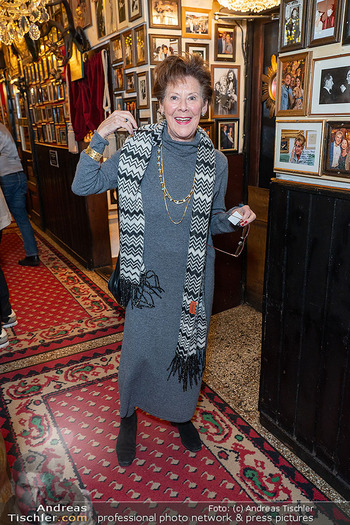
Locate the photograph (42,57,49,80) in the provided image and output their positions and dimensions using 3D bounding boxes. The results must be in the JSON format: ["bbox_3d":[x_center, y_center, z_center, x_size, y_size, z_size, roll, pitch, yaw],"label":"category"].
[{"bbox_3d":[-1.456,-2.186,4.783,0.022,0.231,0.197,-11,20,-27],"label":"photograph"}]

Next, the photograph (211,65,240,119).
[{"bbox_3d":[0.356,-1.206,2.995,0.238,0.344,0.022,-12,21,-27],"label":"photograph"}]

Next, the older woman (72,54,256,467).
[{"bbox_3d":[-0.048,0.077,1.709,0.680,1.650,0.410,-2,18,0],"label":"older woman"}]

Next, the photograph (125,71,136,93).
[{"bbox_3d":[-0.304,-1.257,2.961,0.022,0.127,0.162,-12,21,-27],"label":"photograph"}]

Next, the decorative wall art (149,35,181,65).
[{"bbox_3d":[-0.062,-1.357,2.704,0.225,0.173,0.022,-12,21,-27],"label":"decorative wall art"}]

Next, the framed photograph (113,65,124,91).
[{"bbox_3d":[-0.402,-1.329,3.059,0.019,0.161,0.197,-11,20,-27],"label":"framed photograph"}]

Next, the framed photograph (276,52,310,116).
[{"bbox_3d":[0.463,-0.684,1.647,0.022,0.221,0.156,-11,20,-27],"label":"framed photograph"}]

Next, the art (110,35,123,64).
[{"bbox_3d":[-0.406,-1.509,2.998,0.019,0.166,0.189,-11,20,-27],"label":"art"}]

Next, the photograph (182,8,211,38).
[{"bbox_3d":[0.138,-1.558,2.757,0.228,0.176,0.022,-12,21,-27],"label":"photograph"}]

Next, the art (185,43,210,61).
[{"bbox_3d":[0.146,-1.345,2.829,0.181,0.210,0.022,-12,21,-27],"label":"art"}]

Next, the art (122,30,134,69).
[{"bbox_3d":[-0.305,-1.421,2.839,0.019,0.217,0.159,-11,20,-27],"label":"art"}]

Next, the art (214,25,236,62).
[{"bbox_3d":[0.338,-1.499,2.893,0.171,0.224,0.022,-12,21,-27],"label":"art"}]

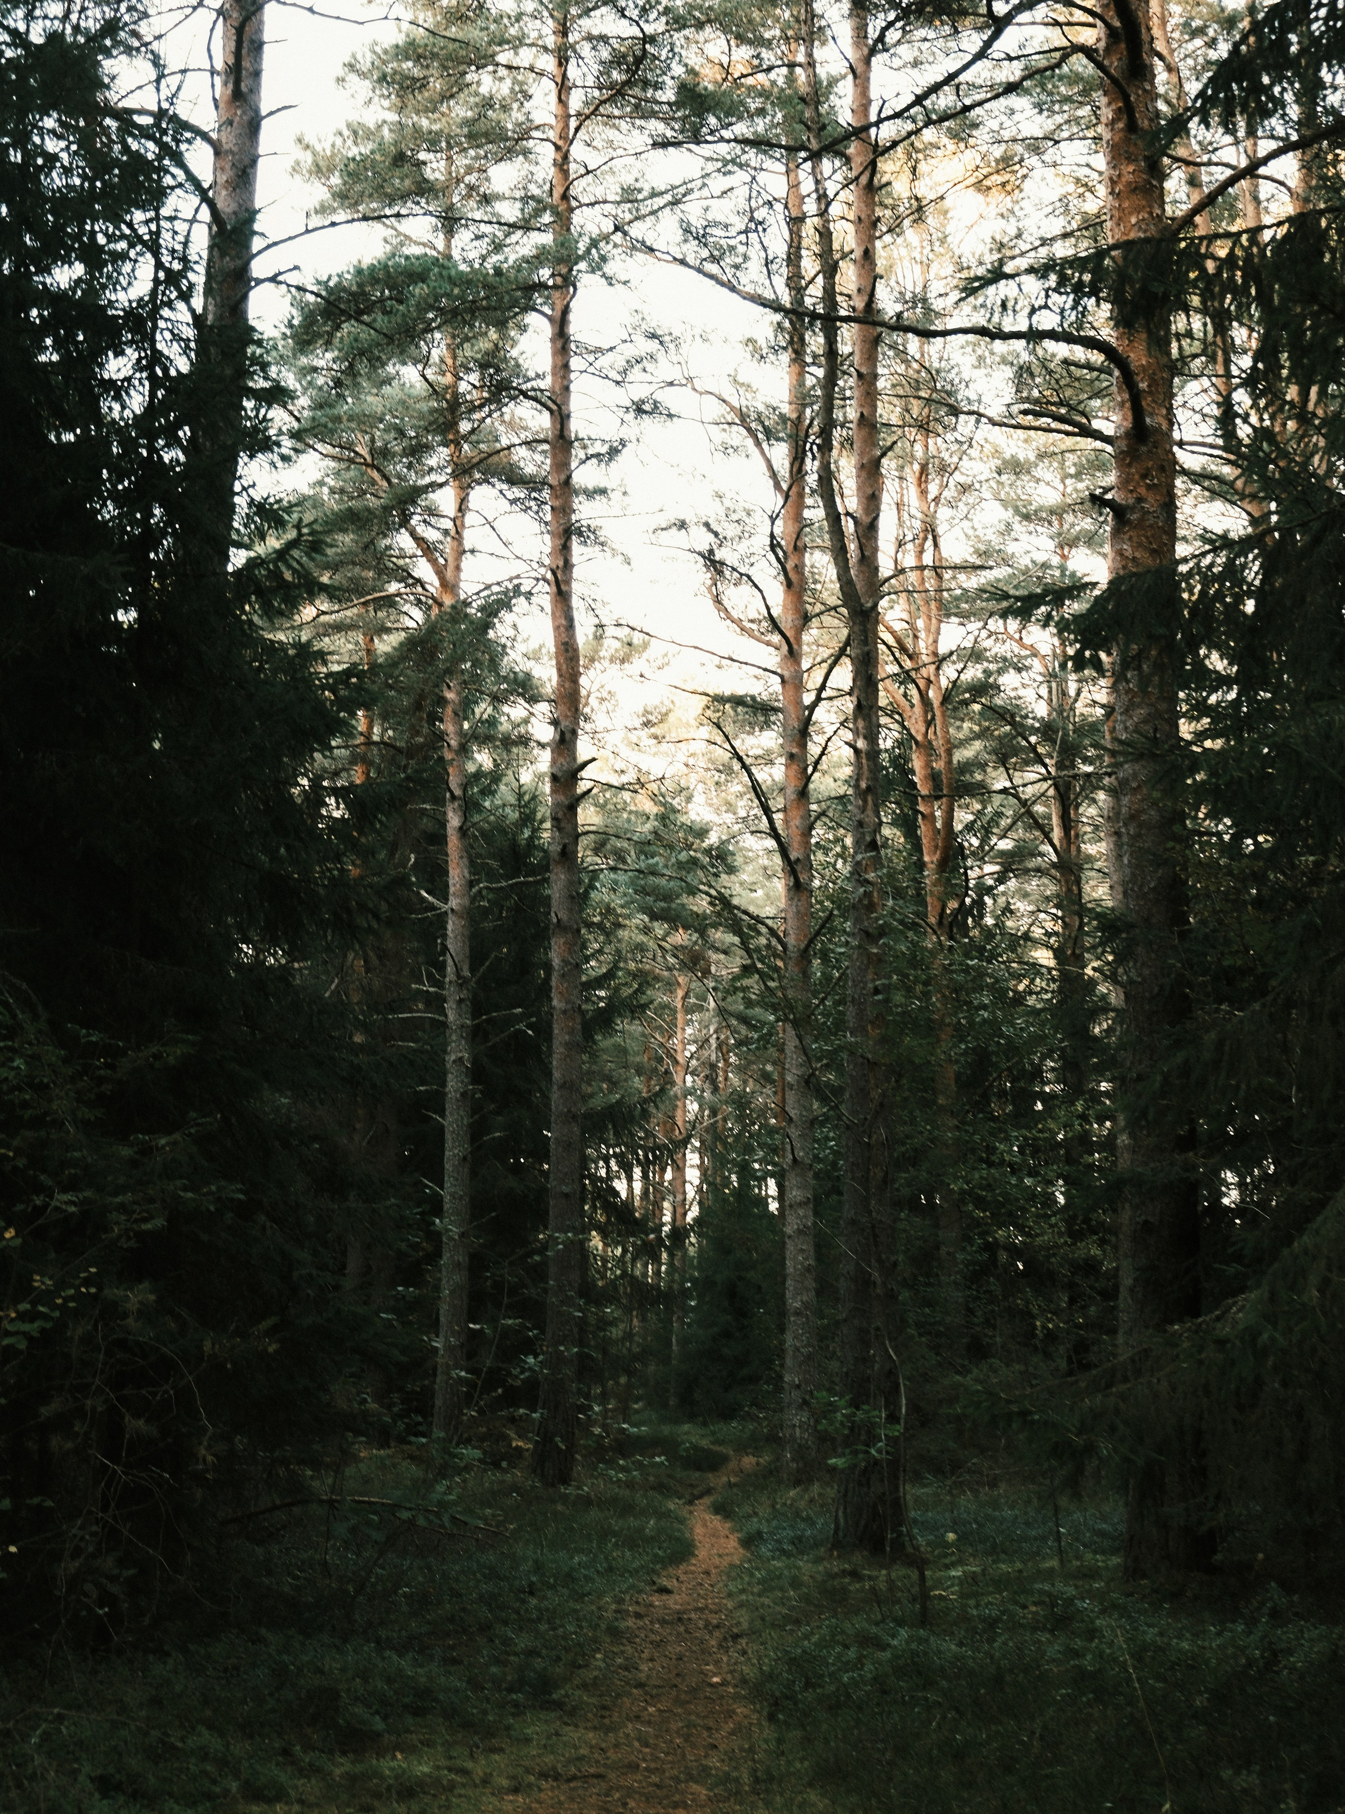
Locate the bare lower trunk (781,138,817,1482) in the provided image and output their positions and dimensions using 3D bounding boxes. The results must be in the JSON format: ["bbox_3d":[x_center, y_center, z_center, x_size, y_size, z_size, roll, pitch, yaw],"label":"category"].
[{"bbox_3d":[1.087,-1.082,20.776,0.265,11.770,0.265,0,-9,0],"label":"bare lower trunk"}]

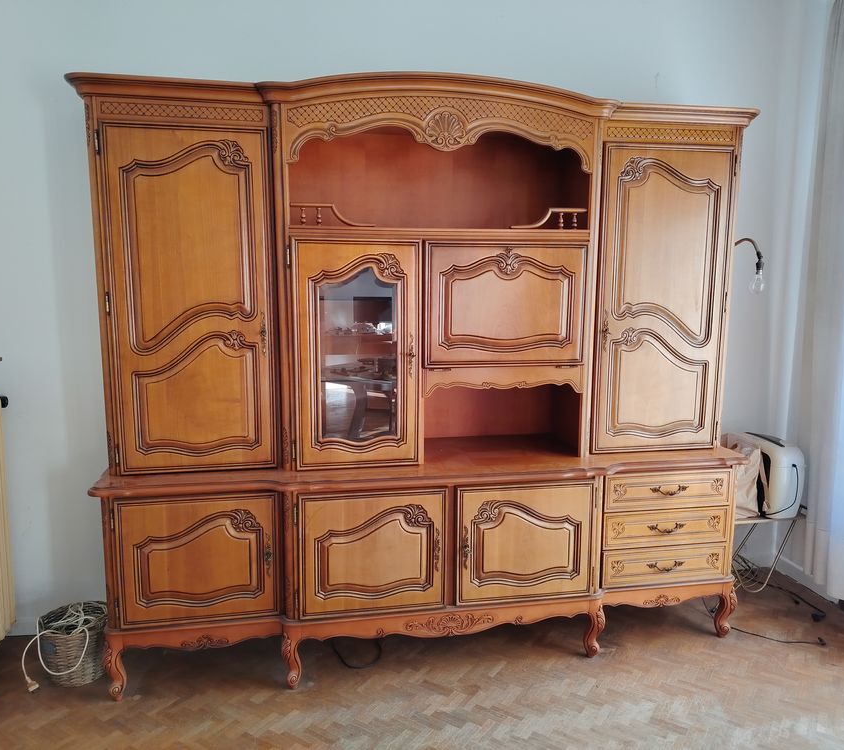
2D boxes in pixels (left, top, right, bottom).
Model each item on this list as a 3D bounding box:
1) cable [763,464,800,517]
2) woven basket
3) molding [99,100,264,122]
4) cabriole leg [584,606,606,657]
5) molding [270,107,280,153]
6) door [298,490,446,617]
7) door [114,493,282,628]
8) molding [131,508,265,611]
[{"bbox_3d":[1.718,0.551,3.324,0.173,0.241,0.070,-1,8,-11],"label":"cable"},{"bbox_3d":[-1.355,1.040,2.686,0.251,0.220,0.251,-1,9,-11],"label":"woven basket"},{"bbox_3d":[-0.822,-0.908,2.394,0.544,0.053,0.020,-1,8,-11],"label":"molding"},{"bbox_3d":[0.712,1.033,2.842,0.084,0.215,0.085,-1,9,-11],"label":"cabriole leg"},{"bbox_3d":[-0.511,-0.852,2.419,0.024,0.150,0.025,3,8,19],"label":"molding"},{"bbox_3d":[-0.177,0.648,2.550,0.542,0.465,0.030,-1,8,-11],"label":"door"},{"bbox_3d":[-0.794,0.658,2.482,0.546,0.456,0.030,-1,8,-11],"label":"door"},{"bbox_3d":[-0.792,0.659,2.472,0.445,0.360,0.030,-1,8,-11],"label":"molding"}]

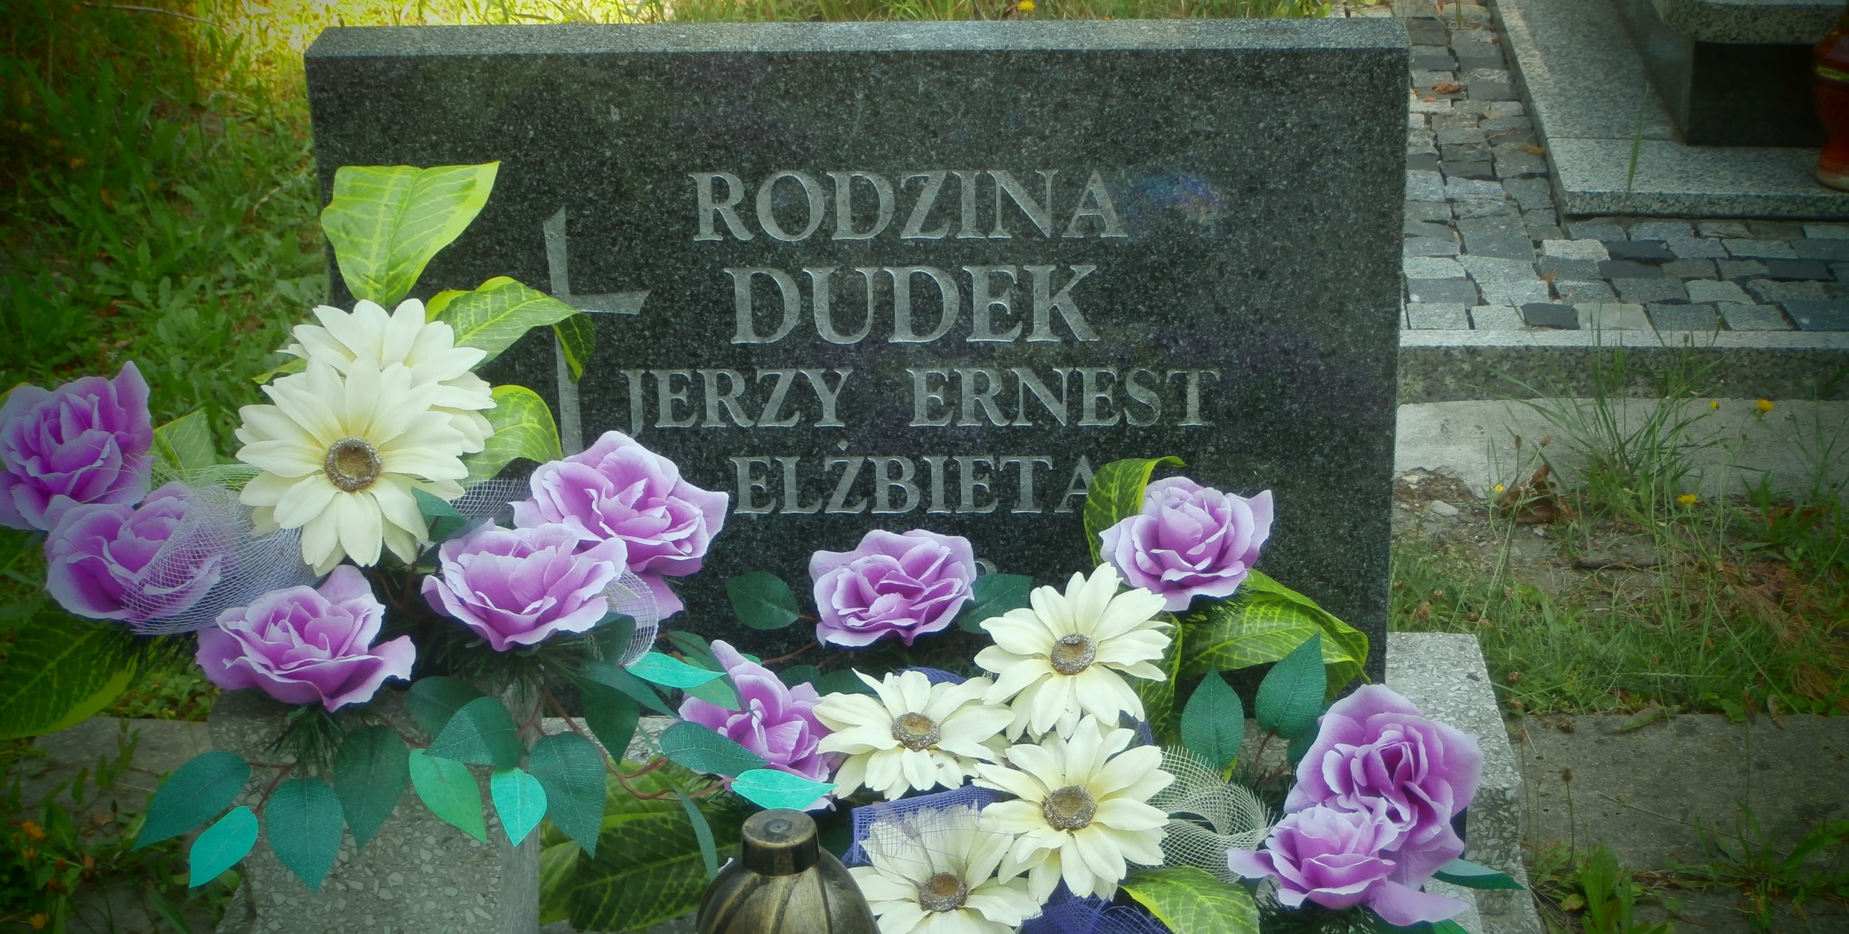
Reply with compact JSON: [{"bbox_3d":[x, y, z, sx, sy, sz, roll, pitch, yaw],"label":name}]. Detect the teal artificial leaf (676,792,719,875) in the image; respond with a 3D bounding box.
[{"bbox_3d":[-0.135,0.217,1.801,0.014,0.056,0.034,-26,-3,17],"label":"teal artificial leaf"}]

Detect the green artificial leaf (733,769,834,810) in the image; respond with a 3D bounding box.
[{"bbox_3d":[-0.072,0.162,1.530,0.050,0.012,0.033,-1,35,0],"label":"green artificial leaf"}]

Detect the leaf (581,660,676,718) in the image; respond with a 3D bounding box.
[{"bbox_3d":[-0.173,0.129,1.774,0.066,0.012,0.036,26,46,12],"label":"leaf"}]

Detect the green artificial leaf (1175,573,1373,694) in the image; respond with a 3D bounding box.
[{"bbox_3d":[0.199,0.095,1.740,0.105,0.050,0.070,2,46,-3],"label":"green artificial leaf"}]

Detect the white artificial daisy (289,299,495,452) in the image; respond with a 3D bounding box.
[{"bbox_3d":[-0.261,-0.035,1.490,0.100,0.098,0.040,-3,-19,-5],"label":"white artificial daisy"}]

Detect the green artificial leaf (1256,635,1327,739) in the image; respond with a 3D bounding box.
[{"bbox_3d":[0.230,0.139,1.923,0.041,0.068,0.011,23,-1,4],"label":"green artificial leaf"}]

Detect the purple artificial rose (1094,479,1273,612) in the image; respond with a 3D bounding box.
[{"bbox_3d":[0.166,0.050,1.935,0.110,0.066,0.100,0,48,3],"label":"purple artificial rose"}]

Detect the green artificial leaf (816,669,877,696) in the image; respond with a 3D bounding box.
[{"bbox_3d":[-0.049,0.145,1.994,0.055,0.040,0.012,5,-17,5],"label":"green artificial leaf"}]

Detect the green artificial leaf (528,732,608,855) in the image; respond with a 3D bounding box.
[{"bbox_3d":[-0.164,0.150,1.400,0.035,0.058,0.014,-16,6,2],"label":"green artificial leaf"}]

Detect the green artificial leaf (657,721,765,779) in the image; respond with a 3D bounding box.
[{"bbox_3d":[-0.124,0.166,1.786,0.066,0.012,0.040,14,43,19],"label":"green artificial leaf"}]

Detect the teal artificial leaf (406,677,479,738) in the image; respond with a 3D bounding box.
[{"bbox_3d":[-0.266,0.136,1.706,0.058,0.040,0.012,17,-4,5],"label":"teal artificial leaf"}]

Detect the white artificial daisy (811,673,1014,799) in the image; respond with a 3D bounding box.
[{"bbox_3d":[-0.006,0.143,1.630,0.104,0.034,0.098,-1,37,0],"label":"white artificial daisy"}]

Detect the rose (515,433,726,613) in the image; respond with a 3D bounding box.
[{"bbox_3d":[-0.173,0.032,1.748,0.117,0.078,0.110,5,50,1],"label":"rose"}]

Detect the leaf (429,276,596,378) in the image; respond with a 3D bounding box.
[{"bbox_3d":[-0.203,-0.067,1.500,0.080,0.040,0.055,4,38,-4],"label":"leaf"}]

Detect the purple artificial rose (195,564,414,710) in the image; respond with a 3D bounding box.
[{"bbox_3d":[-0.289,0.081,1.420,0.097,0.056,0.084,-1,43,0],"label":"purple artificial rose"}]

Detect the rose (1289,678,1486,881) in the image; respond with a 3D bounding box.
[{"bbox_3d":[0.238,0.165,1.580,0.095,0.097,0.056,-4,-20,-9],"label":"rose"}]

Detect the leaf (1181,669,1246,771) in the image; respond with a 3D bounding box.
[{"bbox_3d":[0.181,0.160,1.919,0.040,0.061,0.011,-4,1,3],"label":"leaf"}]

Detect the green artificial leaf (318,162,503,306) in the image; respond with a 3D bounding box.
[{"bbox_3d":[-0.254,-0.112,1.500,0.088,0.085,0.045,-1,6,0],"label":"green artificial leaf"}]

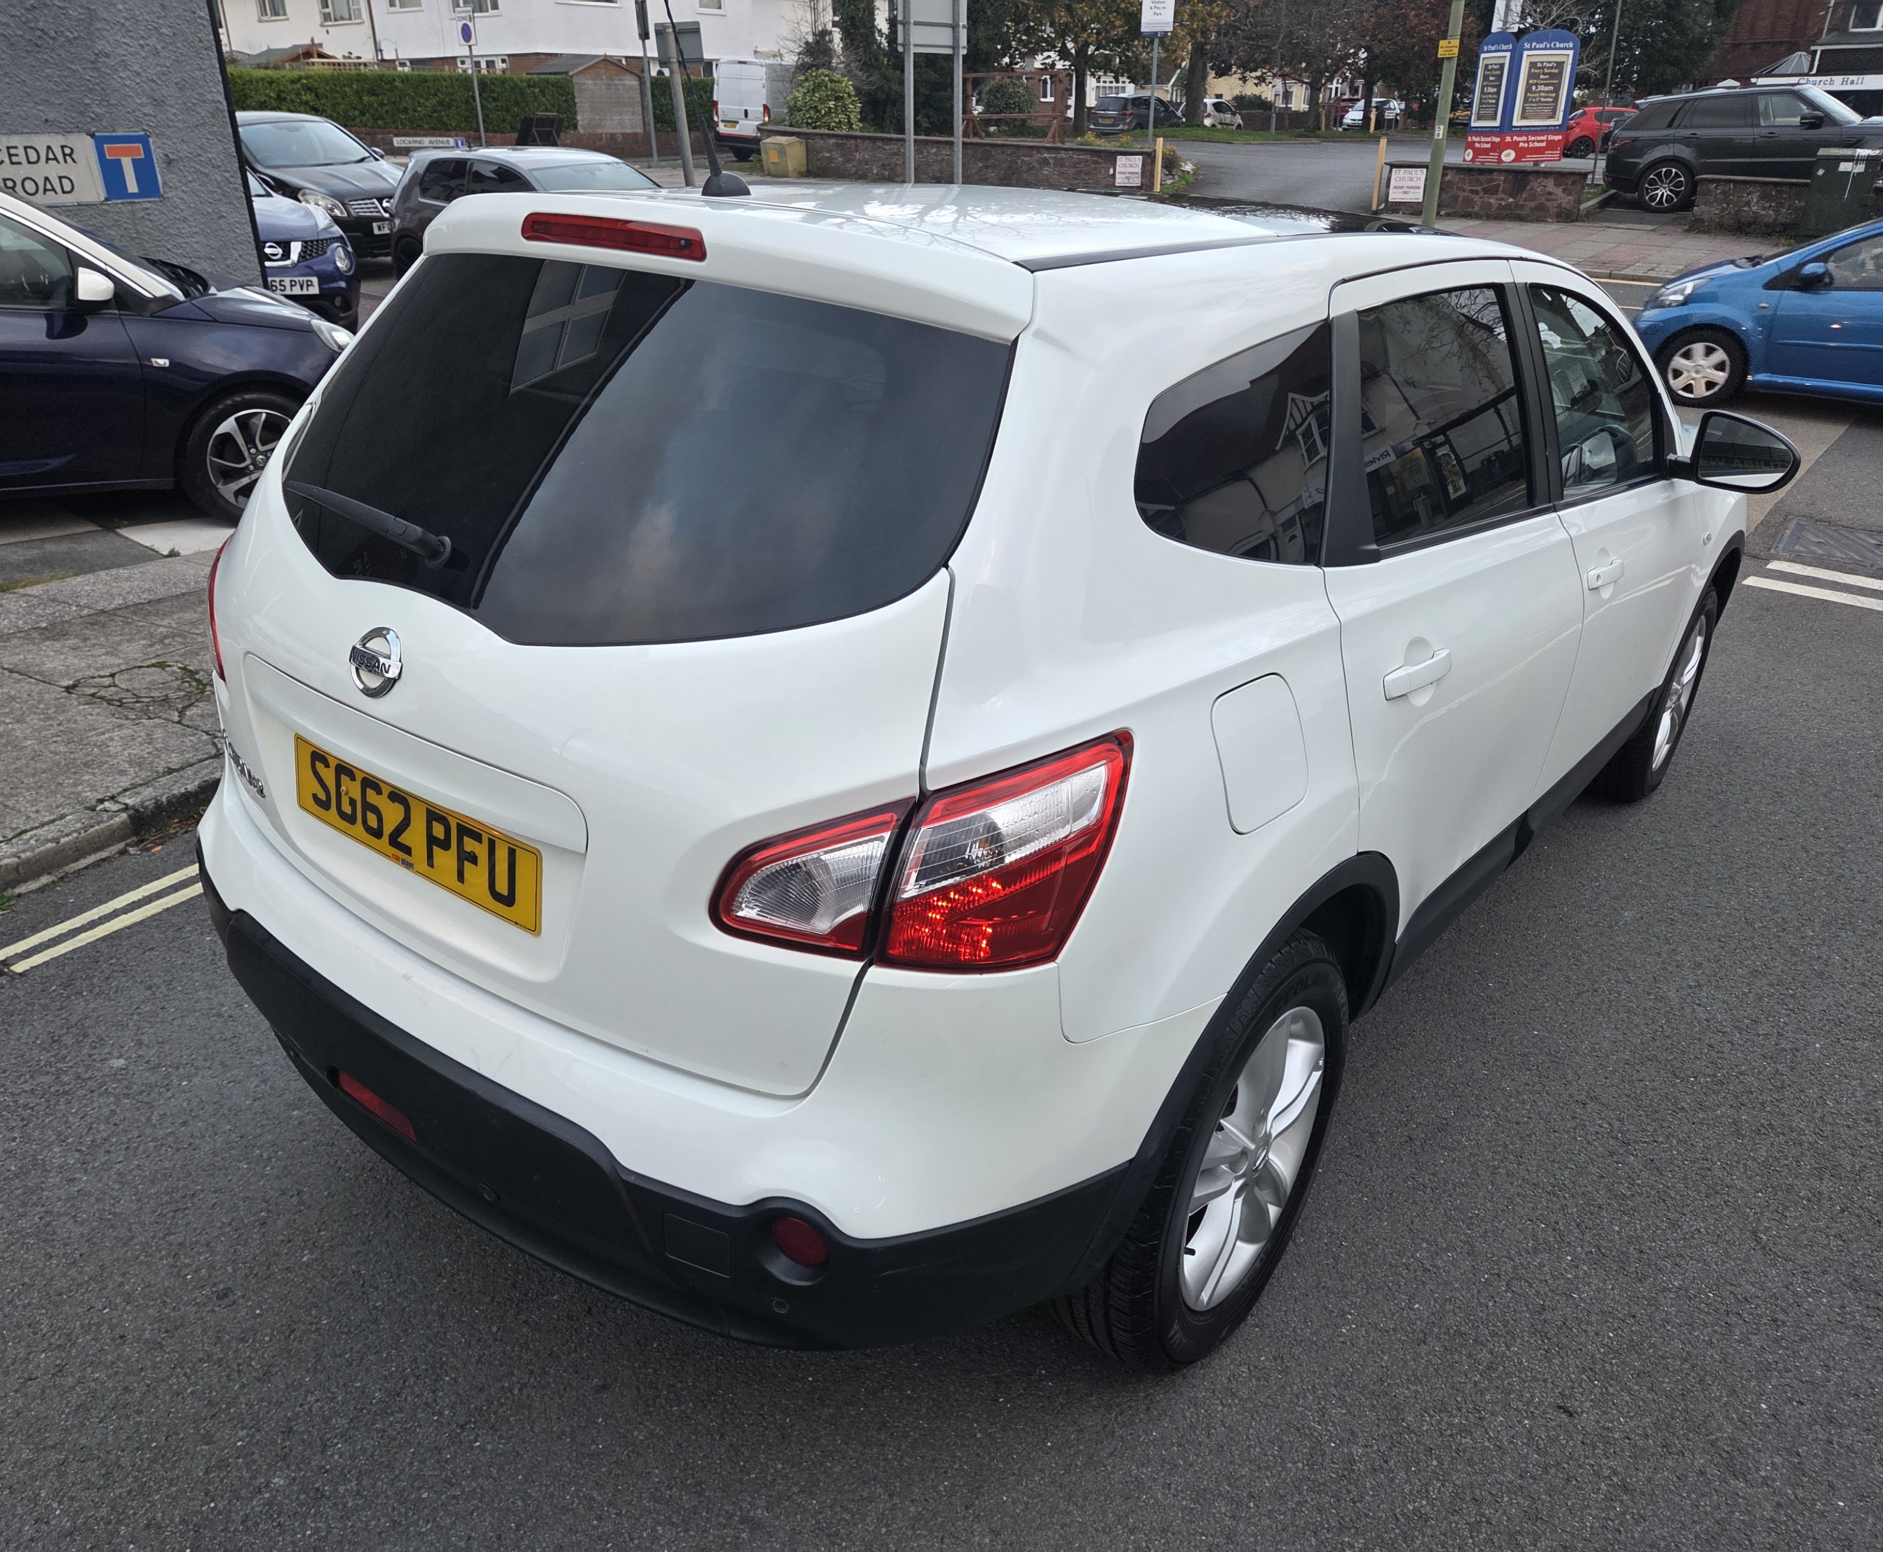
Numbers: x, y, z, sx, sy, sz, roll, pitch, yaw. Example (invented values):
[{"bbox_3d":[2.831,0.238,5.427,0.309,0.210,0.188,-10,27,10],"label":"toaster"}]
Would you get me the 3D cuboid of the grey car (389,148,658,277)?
[{"bbox_3d":[-3.770,-5.599,13.954,4.150,1.460,1.770,19,31,36],"label":"grey car"}]

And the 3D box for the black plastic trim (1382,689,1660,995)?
[{"bbox_3d":[1.314,0.077,3.034,0.100,0.205,1.900,19,28,33],"label":"black plastic trim"}]

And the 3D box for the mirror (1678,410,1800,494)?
[{"bbox_3d":[1.817,-0.736,3.140,0.240,0.175,0.160,19,28,33],"label":"mirror"}]

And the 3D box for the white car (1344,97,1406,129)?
[{"bbox_3d":[23.359,-35.673,74.191,4.200,1.530,1.750,-22,32,-39],"label":"white car"}]

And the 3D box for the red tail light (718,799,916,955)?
[{"bbox_3d":[-0.125,0.097,1.432,0.225,0.200,0.090,13,25,23],"label":"red tail light"}]

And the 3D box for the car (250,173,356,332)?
[{"bbox_3d":[-6.416,-4.413,11.246,4.135,1.565,1.770,20,31,37],"label":"car"}]

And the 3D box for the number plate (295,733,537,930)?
[{"bbox_3d":[-0.661,0.065,1.708,0.520,0.113,0.014,19,22,33],"label":"number plate"}]

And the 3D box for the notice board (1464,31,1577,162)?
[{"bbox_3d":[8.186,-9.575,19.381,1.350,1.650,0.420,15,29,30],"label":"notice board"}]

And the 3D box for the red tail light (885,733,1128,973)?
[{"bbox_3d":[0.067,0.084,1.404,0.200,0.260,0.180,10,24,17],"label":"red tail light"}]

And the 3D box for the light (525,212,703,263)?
[{"bbox_3d":[-0.408,-0.673,1.712,0.352,0.040,0.036,19,28,33],"label":"light"}]

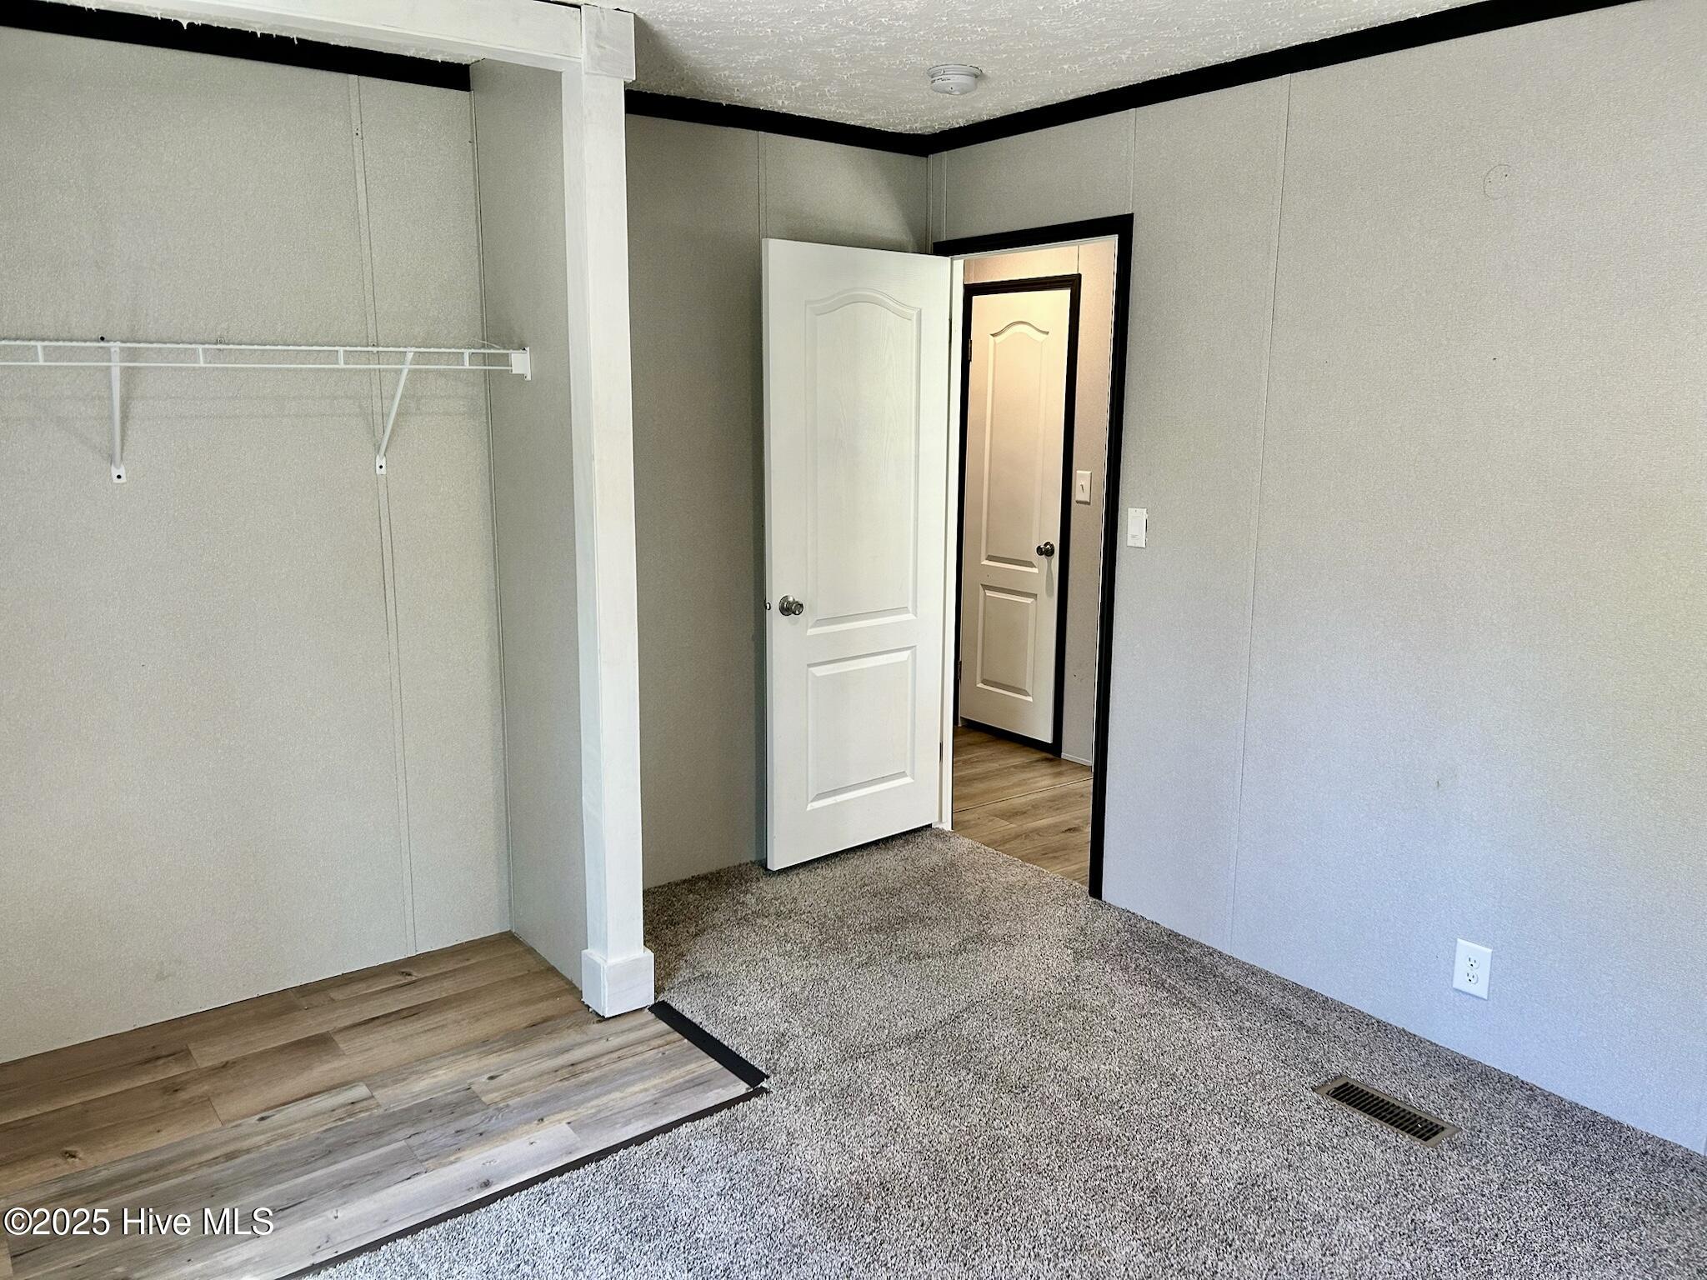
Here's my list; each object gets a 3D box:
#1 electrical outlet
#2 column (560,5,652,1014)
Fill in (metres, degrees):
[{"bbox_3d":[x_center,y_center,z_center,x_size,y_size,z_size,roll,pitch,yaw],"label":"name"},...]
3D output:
[{"bbox_3d":[1.487,0.795,3.084,0.010,0.126,0.083,-8,14,-36],"label":"electrical outlet"},{"bbox_3d":[-0.610,-0.237,3.180,0.144,2.442,0.131,-8,14,-36],"label":"column"}]

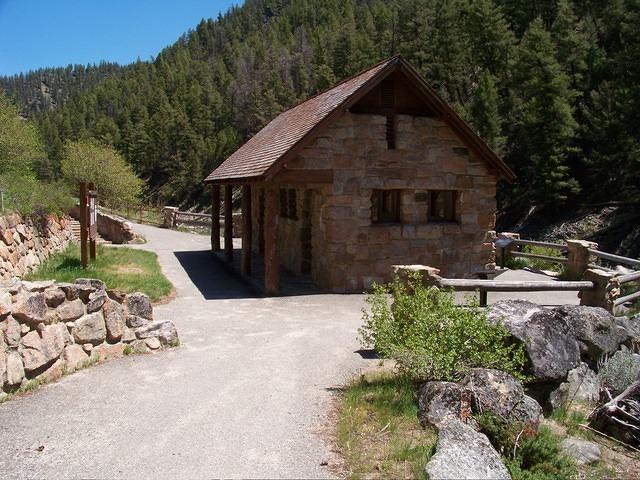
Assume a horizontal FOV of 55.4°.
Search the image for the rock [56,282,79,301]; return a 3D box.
[{"bbox_3d":[-2.835,0.578,6.850,0.250,0.200,0.240,-2,5,-23],"label":"rock"}]

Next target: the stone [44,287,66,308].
[{"bbox_3d":[-2.667,0.578,6.154,0.210,0.220,0.230,3,6,35],"label":"stone"}]

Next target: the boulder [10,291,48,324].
[{"bbox_3d":[-2.962,0.686,6.200,0.360,0.320,0.340,-2,6,-26],"label":"boulder"}]

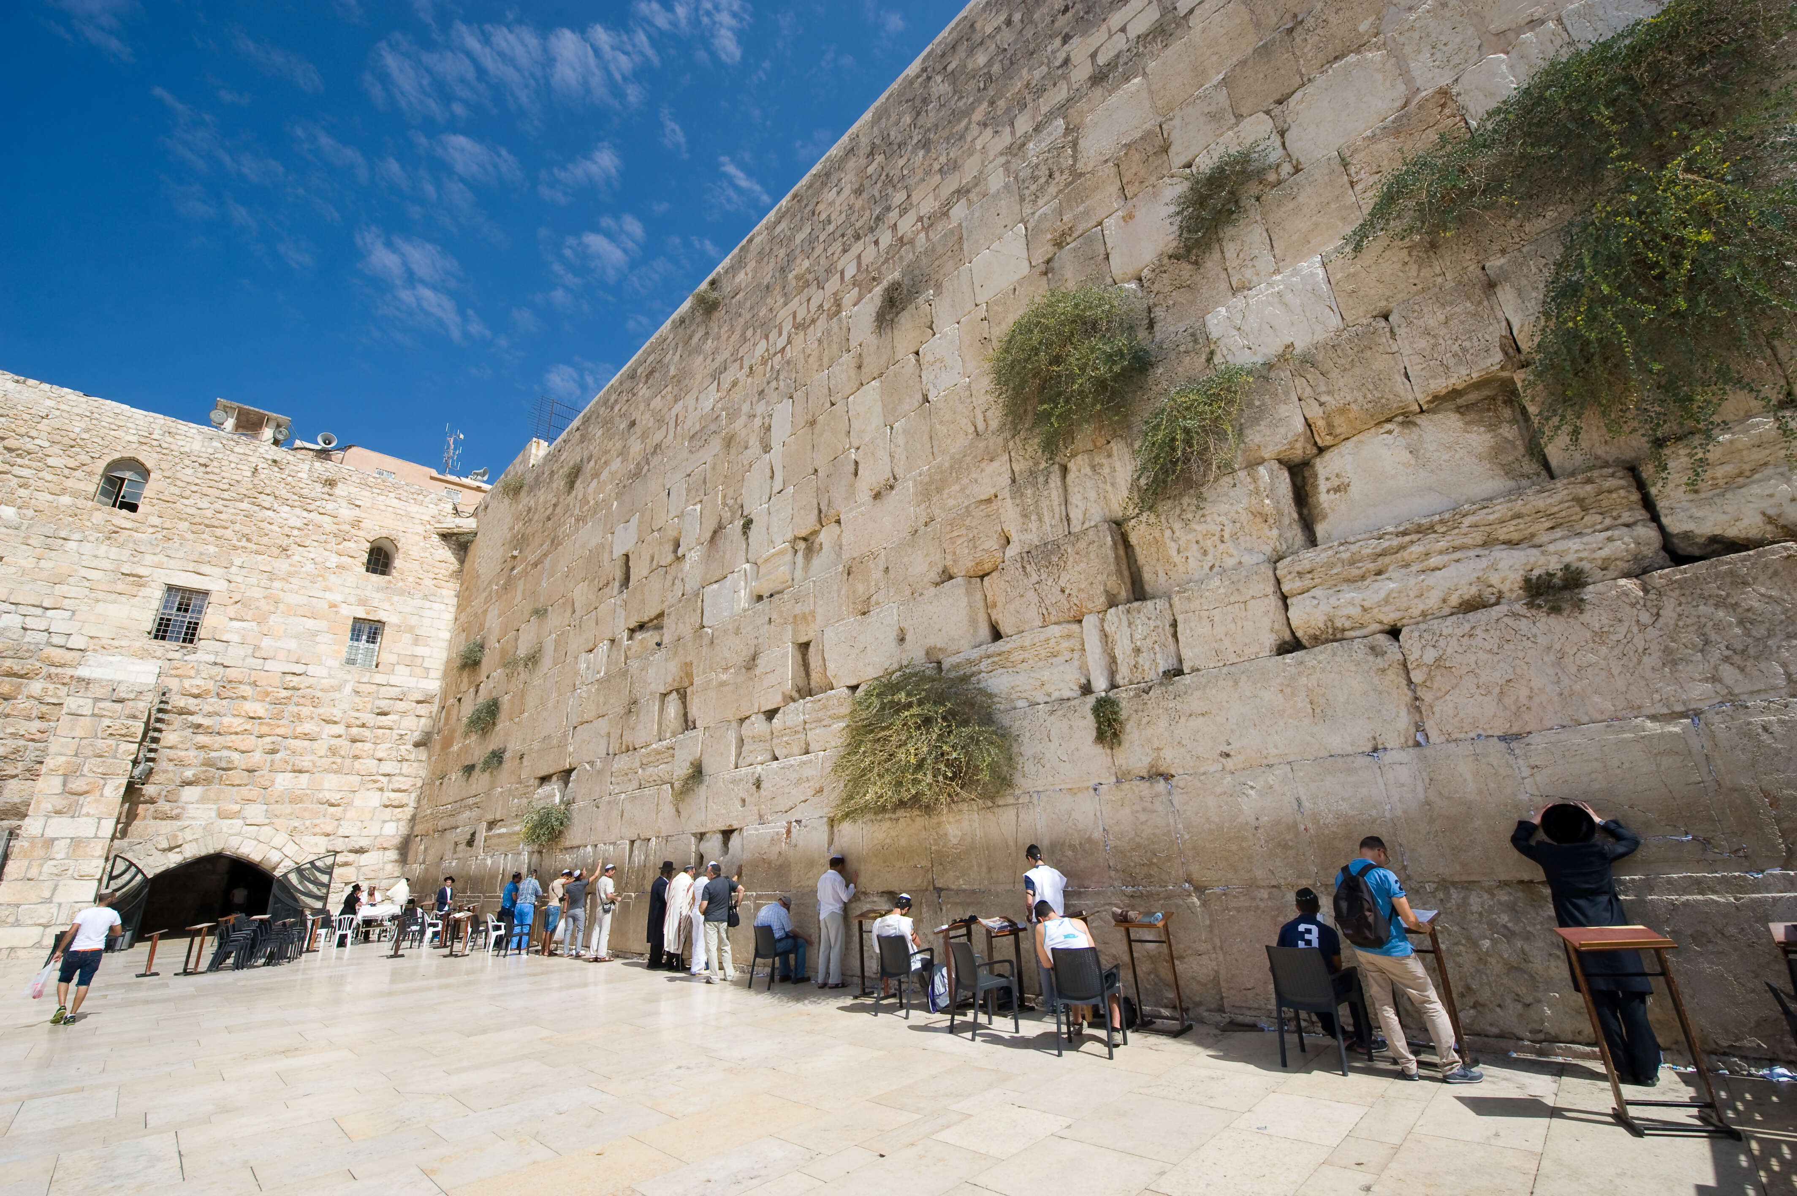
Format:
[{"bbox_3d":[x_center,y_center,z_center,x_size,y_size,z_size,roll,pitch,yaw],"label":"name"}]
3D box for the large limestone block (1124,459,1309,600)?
[{"bbox_3d":[3.870,-0.685,8.414,1.948,1.035,0.750,-21,-27,40],"label":"large limestone block"}]

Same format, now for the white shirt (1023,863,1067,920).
[{"bbox_3d":[1.689,3.358,7.942,0.520,0.600,0.300,-2,-20,-2],"label":"white shirt"}]

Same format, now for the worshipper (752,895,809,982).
[{"bbox_3d":[-1.818,5.243,10.694,0.500,1.230,0.800,-18,-24,34],"label":"worshipper"}]

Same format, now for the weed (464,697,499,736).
[{"bbox_3d":[-15.947,4.485,26.627,1.500,1.350,0.800,-21,-27,40],"label":"weed"}]

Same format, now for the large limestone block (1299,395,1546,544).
[{"bbox_3d":[5.342,-1.177,7.192,1.890,0.965,0.750,-21,-27,40],"label":"large limestone block"}]

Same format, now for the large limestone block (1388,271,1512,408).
[{"bbox_3d":[5.769,-2.558,7.250,0.800,1.179,0.700,-20,-26,38],"label":"large limestone block"}]

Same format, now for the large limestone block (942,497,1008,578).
[{"bbox_3d":[1.399,-0.867,11.045,1.121,1.009,0.700,-21,-27,40],"label":"large limestone block"}]

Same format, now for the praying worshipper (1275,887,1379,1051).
[{"bbox_3d":[3.559,3.113,5.816,0.500,1.260,0.800,-19,-25,37],"label":"praying worshipper"}]

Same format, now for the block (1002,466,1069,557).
[{"bbox_3d":[2.290,-1.247,10.713,1.119,1.193,0.700,-21,-27,40],"label":"block"}]

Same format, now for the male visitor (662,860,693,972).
[{"bbox_3d":[-4.059,5.905,12.903,0.480,1.760,0.420,-18,-24,34],"label":"male visitor"}]

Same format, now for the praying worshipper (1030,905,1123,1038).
[{"bbox_3d":[1.732,3.583,6.697,0.600,1.200,0.800,-13,-23,25],"label":"praying worshipper"}]

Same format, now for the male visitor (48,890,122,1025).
[{"bbox_3d":[-12.285,5.441,10.611,0.560,1.770,0.450,11,-25,-36],"label":"male visitor"}]

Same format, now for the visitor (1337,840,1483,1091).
[{"bbox_3d":[3.786,2.660,5.287,0.550,1.640,0.540,6,-22,-24],"label":"visitor"}]

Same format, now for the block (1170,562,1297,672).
[{"bbox_3d":[3.900,0.340,7.972,1.192,0.950,0.700,-21,-27,40],"label":"block"}]

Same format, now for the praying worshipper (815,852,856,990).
[{"bbox_3d":[-0.931,4.806,10.454,0.500,1.770,0.500,-21,-27,40],"label":"praying worshipper"}]

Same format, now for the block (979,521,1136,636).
[{"bbox_3d":[2.274,-0.160,9.646,1.920,1.087,0.700,-20,-26,38],"label":"block"}]

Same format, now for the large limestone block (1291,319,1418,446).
[{"bbox_3d":[5.119,-2.244,7.777,0.950,1.148,0.700,-20,-26,38],"label":"large limestone block"}]

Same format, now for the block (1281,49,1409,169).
[{"bbox_3d":[5.688,-5.932,8.848,1.175,0.941,0.700,-21,-27,40],"label":"block"}]

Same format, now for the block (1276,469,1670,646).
[{"bbox_3d":[5.309,-0.219,6.693,2.731,0.884,0.800,-21,-27,40],"label":"block"}]

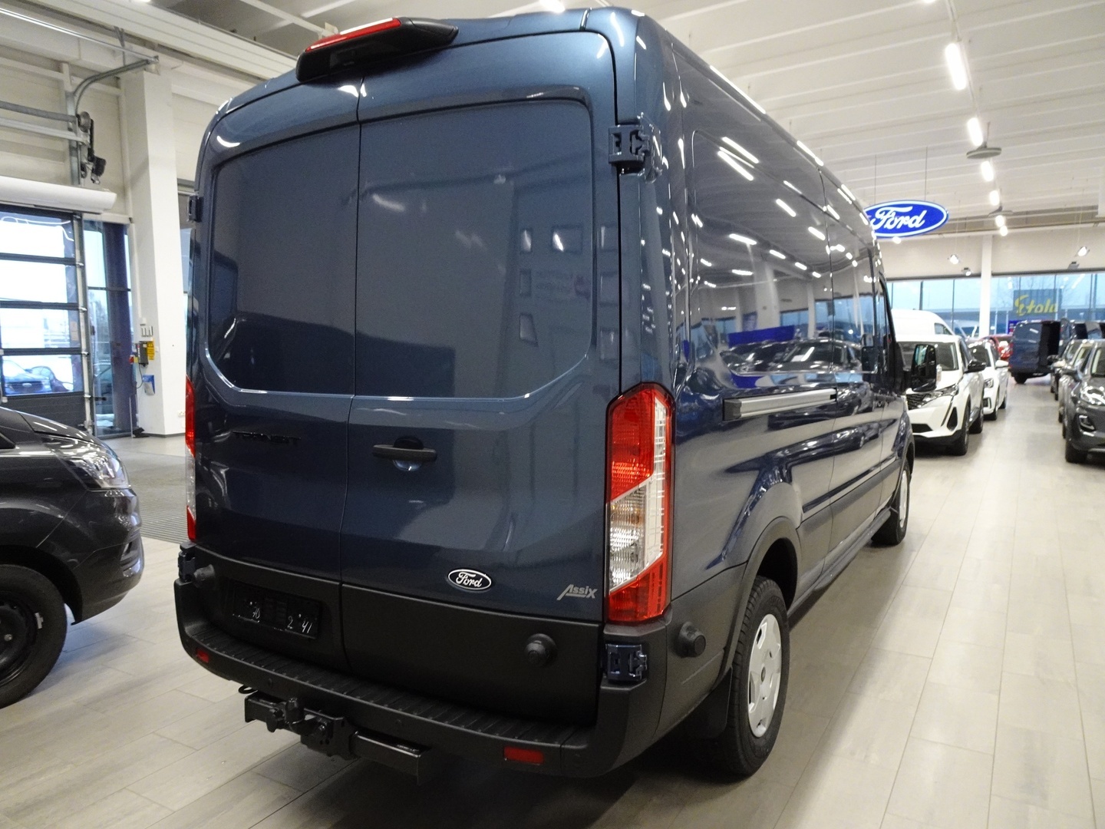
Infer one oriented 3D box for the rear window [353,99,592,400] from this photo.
[{"bbox_3d":[-0.251,-0.454,2.167,0.790,0.810,0.040,2,2,28],"label":"rear window"}]

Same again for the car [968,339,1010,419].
[{"bbox_3d":[8.420,-0.802,16.084,1.820,1.560,4.350,2,6,33],"label":"car"}]

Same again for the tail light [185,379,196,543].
[{"bbox_3d":[-1.367,0.154,2.944,0.140,0.610,0.140,2,6,32],"label":"tail light"}]

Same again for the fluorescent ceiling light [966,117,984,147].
[{"bbox_3d":[8.312,-5.547,15.055,0.200,0.100,2.100,2,6,32],"label":"fluorescent ceiling light"}]

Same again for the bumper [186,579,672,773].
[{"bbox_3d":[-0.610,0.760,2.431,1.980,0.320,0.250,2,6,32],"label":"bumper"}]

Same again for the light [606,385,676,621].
[{"bbox_3d":[0.222,0.221,1.962,0.140,0.610,0.140,2,6,32],"label":"light"}]

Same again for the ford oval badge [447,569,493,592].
[{"bbox_3d":[-0.234,0.460,2.117,0.145,0.060,0.014,2,2,25],"label":"ford oval badge"}]

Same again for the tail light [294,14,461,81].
[{"bbox_3d":[-0.578,-1.104,2.355,0.650,0.095,0.155,2,6,32],"label":"tail light"}]

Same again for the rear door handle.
[{"bbox_3d":[-0.429,0.116,2.211,0.250,0.045,0.050,2,6,29],"label":"rear door handle"}]

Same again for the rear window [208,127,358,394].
[{"bbox_3d":[-0.933,-0.483,2.589,0.790,0.810,0.040,3,3,35],"label":"rear window"}]

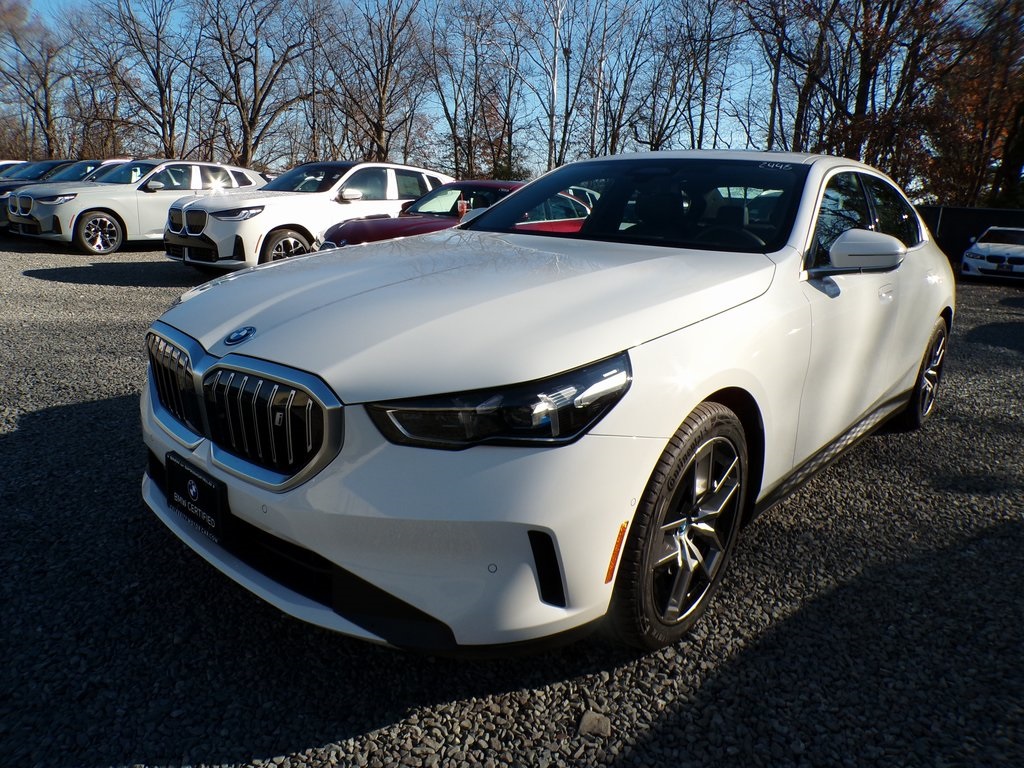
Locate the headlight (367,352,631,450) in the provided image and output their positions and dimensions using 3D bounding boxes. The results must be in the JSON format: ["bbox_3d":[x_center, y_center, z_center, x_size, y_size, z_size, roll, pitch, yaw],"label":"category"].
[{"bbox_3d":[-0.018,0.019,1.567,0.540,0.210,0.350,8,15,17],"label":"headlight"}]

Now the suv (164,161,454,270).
[{"bbox_3d":[-2.455,-2.378,10.259,1.920,1.660,4.755,14,17,36],"label":"suv"}]

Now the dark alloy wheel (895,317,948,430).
[{"bbox_3d":[2.345,-0.086,4.168,0.260,0.700,0.700,15,18,39],"label":"dark alloy wheel"}]

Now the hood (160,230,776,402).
[{"bbox_3d":[-0.195,-0.317,2.329,1.630,0.350,1.640,15,18,39],"label":"hood"}]

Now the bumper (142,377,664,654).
[{"bbox_3d":[-0.585,0.192,1.992,1.870,0.570,0.650,15,18,39],"label":"bumper"}]

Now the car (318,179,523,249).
[{"bbox_3d":[-0.275,-1.909,9.271,1.850,1.450,4.760,15,18,38],"label":"car"}]

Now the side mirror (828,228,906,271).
[{"bbox_3d":[1.195,-0.448,2.401,0.240,0.155,0.200,15,18,39],"label":"side mirror"}]

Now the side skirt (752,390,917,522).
[{"bbox_3d":[1.406,0.252,3.008,0.120,0.180,2.100,15,18,39],"label":"side skirt"}]

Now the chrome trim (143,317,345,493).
[{"bbox_3d":[-0.721,0.037,1.777,0.960,0.310,0.150,15,18,39],"label":"chrome trim"}]

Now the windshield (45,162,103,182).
[{"bbox_3d":[-8.767,-4.240,14.166,1.480,0.470,0.750,14,18,37],"label":"windshield"}]

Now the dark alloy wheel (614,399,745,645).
[{"bbox_3d":[0.421,0.375,1.999,0.245,0.700,0.700,15,18,39],"label":"dark alloy wheel"}]

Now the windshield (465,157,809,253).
[{"bbox_3d":[0.475,-0.783,2.966,1.450,0.420,0.870,15,18,39],"label":"windshield"}]

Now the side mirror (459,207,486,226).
[{"bbox_3d":[-0.196,-0.837,3.644,0.260,0.160,0.170,15,18,39],"label":"side mirror"}]

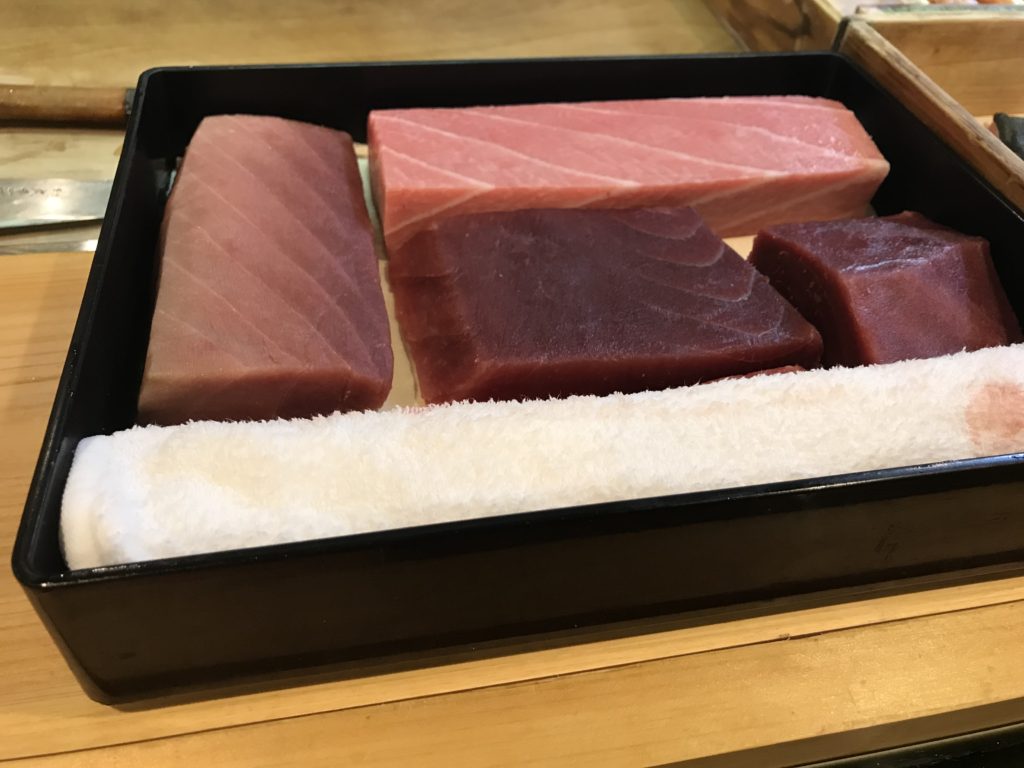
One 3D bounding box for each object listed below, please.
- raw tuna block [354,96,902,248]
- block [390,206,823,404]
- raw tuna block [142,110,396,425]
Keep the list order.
[{"bbox_3d":[0.052,-0.101,0.393,0.232,0.034,0.070,-5,46,-10],"label":"raw tuna block"},{"bbox_3d":[0.032,-0.034,0.334,0.154,0.023,0.090,-5,46,-10],"label":"block"},{"bbox_3d":[-0.097,-0.051,0.334,0.083,0.032,0.175,-5,46,-10],"label":"raw tuna block"}]

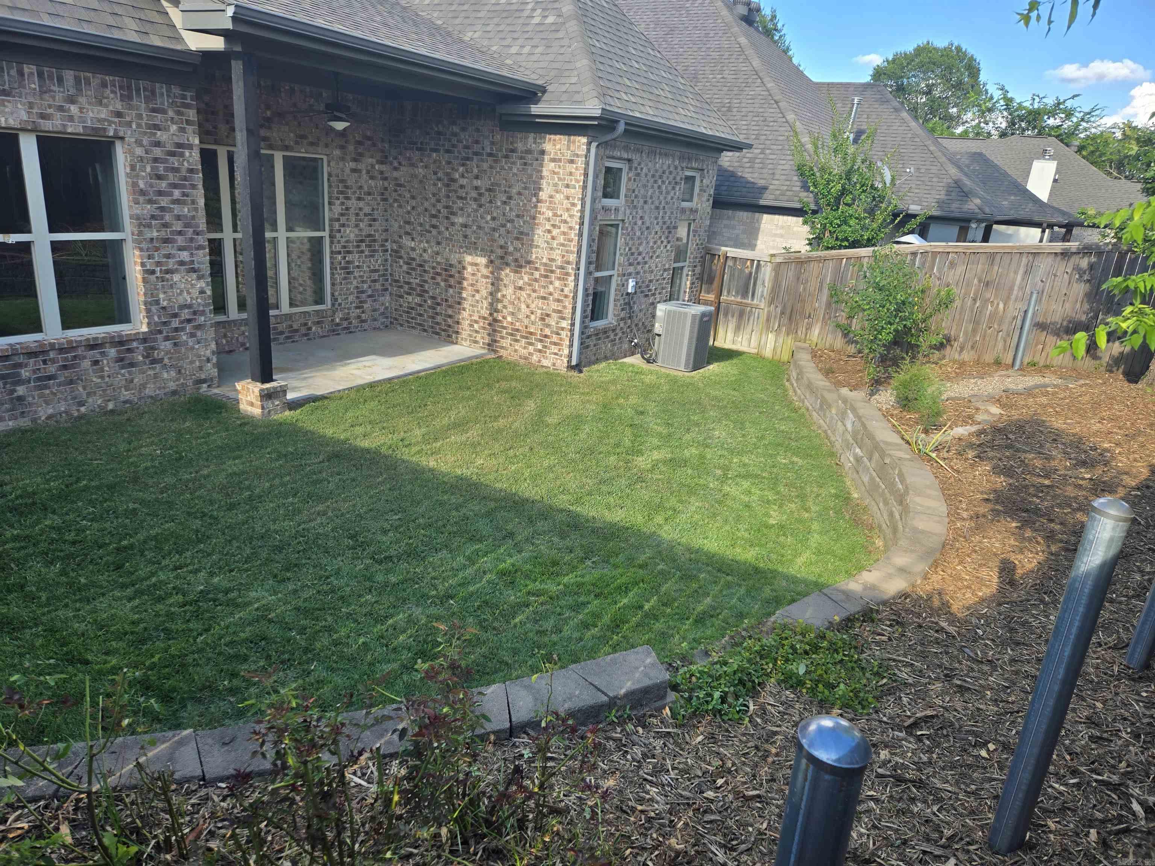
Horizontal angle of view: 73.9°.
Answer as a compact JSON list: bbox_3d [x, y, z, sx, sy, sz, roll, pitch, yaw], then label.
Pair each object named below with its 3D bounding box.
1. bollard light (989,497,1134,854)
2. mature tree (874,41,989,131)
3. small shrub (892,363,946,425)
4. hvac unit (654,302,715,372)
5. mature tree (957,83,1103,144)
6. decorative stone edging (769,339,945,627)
[{"bbox_3d":[1.560,0.835,2.497,0.106,1.310,0.106,14,22,28],"label":"bollard light"},{"bbox_3d":[23.754,-20.303,53.705,8.200,12.800,8.200,12,20,19],"label":"mature tree"},{"bbox_3d":[3.747,-0.424,8.413,0.600,0.600,0.620,13,20,23],"label":"small shrub"},{"bbox_3d":[1.683,-1.527,12.122,0.680,0.930,0.690,16,21,28],"label":"hvac unit"},{"bbox_3d":[22.958,-13.466,39.992,6.200,8.500,6.200,14,21,25],"label":"mature tree"},{"bbox_3d":[2.895,0.020,8.518,1.242,0.660,9.696,10,19,13],"label":"decorative stone edging"}]

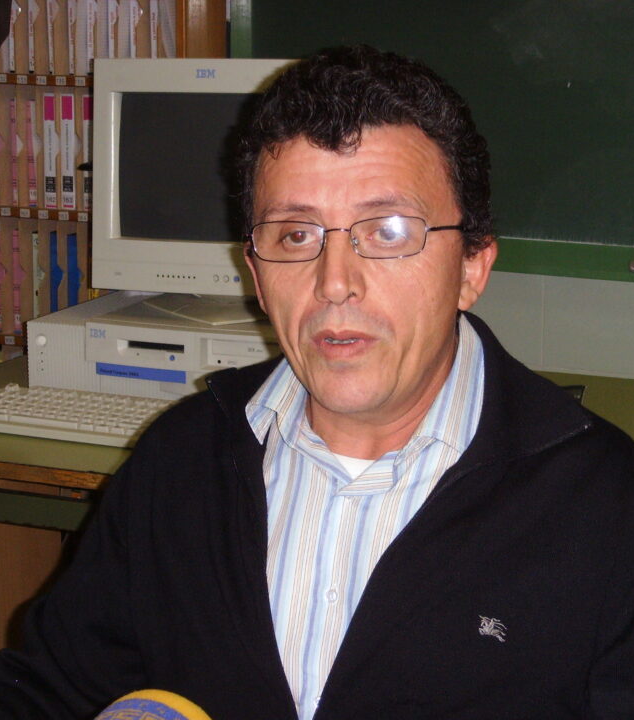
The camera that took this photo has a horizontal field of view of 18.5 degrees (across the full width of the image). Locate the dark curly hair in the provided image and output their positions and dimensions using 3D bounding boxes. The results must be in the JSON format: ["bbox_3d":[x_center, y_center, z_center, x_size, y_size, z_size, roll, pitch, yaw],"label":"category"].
[{"bbox_3d":[0.033,-0.140,1.446,0.190,0.185,0.215,2,7,11],"label":"dark curly hair"}]

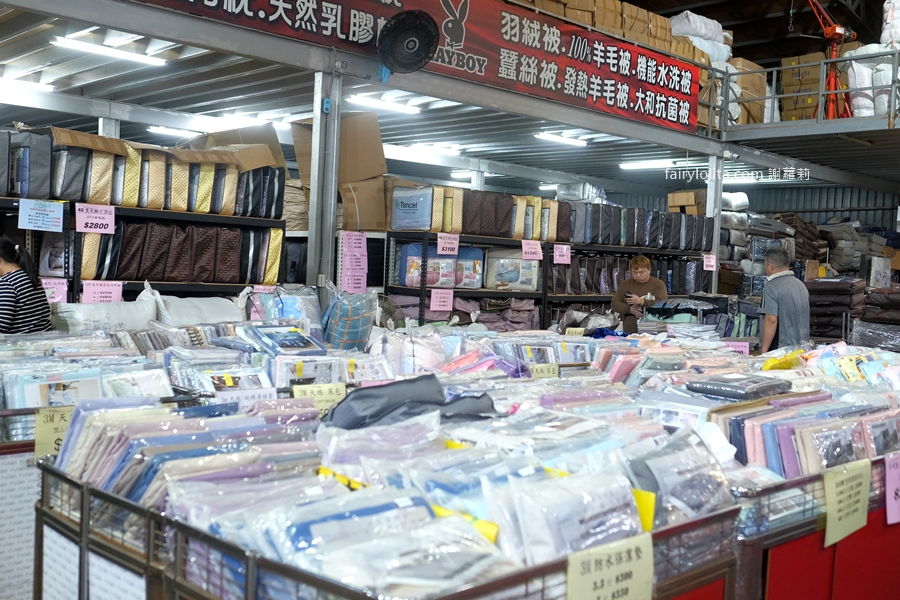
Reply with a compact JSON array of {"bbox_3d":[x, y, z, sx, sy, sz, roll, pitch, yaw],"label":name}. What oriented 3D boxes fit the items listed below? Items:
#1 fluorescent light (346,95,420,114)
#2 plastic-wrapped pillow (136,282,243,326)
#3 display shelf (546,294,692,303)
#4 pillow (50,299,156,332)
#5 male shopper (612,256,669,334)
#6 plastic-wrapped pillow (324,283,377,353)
[{"bbox_3d":[-0.821,-2.407,10.800,1.180,0.080,0.120,0,3,-42],"label":"fluorescent light"},{"bbox_3d":[-1.824,0.102,6.150,0.630,0.280,0.360,0,3,-42],"label":"plastic-wrapped pillow"},{"bbox_3d":[1.985,-0.035,10.813,3.000,0.080,0.560,0,3,-42],"label":"display shelf"},{"bbox_3d":[-2.284,0.141,5.750,0.630,0.280,0.360,0,3,-42],"label":"pillow"},{"bbox_3d":[1.724,0.347,8.133,0.520,1.520,0.420,3,3,12],"label":"male shopper"},{"bbox_3d":[-0.655,0.127,5.700,0.340,0.430,0.240,2,3,-12],"label":"plastic-wrapped pillow"}]

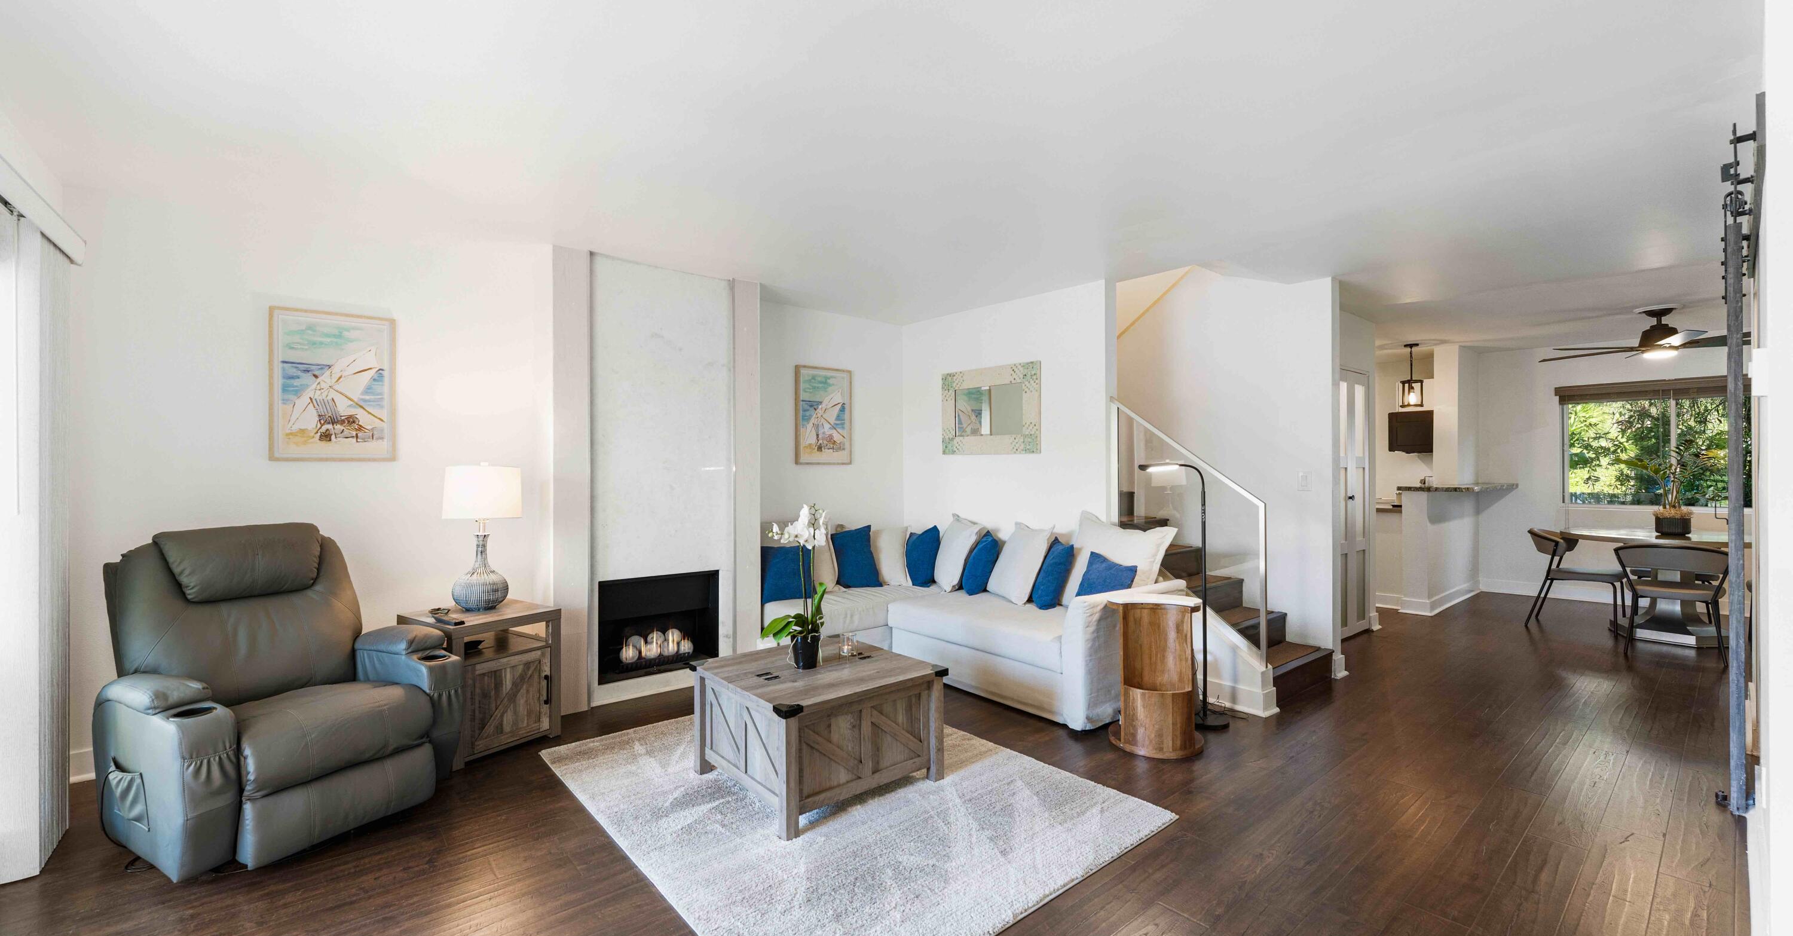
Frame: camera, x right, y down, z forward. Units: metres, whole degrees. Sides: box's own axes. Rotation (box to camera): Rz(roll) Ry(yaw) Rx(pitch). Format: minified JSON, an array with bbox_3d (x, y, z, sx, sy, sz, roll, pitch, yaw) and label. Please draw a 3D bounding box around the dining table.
[{"bbox_3d":[5.881,0.901,5.308,1.220,0.760,1.220,0,0,-40],"label":"dining table"}]

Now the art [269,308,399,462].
[{"bbox_3d":[-2.714,-0.401,3.356,0.483,0.720,0.030,0,0,-40],"label":"art"}]

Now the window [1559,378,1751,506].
[{"bbox_3d":[6.870,-0.213,6.185,0.100,1.140,1.450,0,0,-40],"label":"window"}]

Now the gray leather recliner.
[{"bbox_3d":[-2.345,0.769,2.668,1.000,1.040,0.860,0,0,29],"label":"gray leather recliner"}]

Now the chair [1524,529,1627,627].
[{"bbox_3d":[5.429,0.894,5.593,0.550,0.780,0.580,0,0,-40],"label":"chair"}]

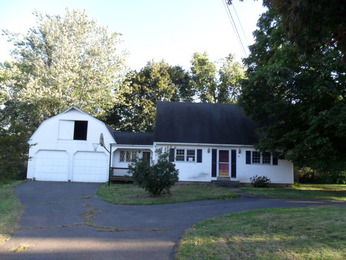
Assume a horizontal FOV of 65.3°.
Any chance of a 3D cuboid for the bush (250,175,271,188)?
[{"bbox_3d":[5.805,3.389,18.012,1.300,0.880,1.200,2,-6,0],"label":"bush"}]

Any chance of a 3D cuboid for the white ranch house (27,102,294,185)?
[{"bbox_3d":[-0.805,0.869,22.832,18.750,6.650,8.000,2,-6,0],"label":"white ranch house"}]

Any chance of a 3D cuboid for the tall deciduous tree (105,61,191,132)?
[{"bbox_3d":[-3.446,-1.911,35.383,11.000,14.600,10.500,2,-6,0],"label":"tall deciduous tree"}]

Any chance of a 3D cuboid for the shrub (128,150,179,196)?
[{"bbox_3d":[-1.010,2.079,13.353,2.350,2.200,2.200,2,-6,0],"label":"shrub"}]

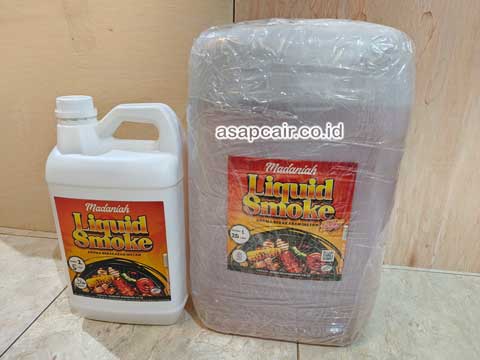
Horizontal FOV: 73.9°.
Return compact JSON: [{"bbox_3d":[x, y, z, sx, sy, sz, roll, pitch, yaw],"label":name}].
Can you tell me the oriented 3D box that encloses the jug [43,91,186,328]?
[{"bbox_3d":[-0.174,0.046,0.490,0.177,0.331,0.121,2,20,4],"label":"jug"}]

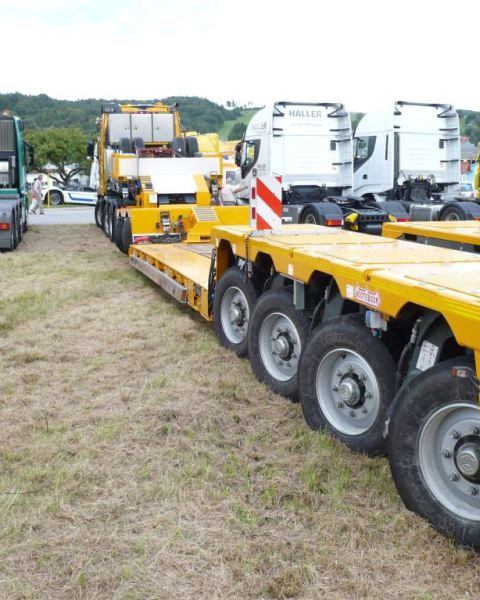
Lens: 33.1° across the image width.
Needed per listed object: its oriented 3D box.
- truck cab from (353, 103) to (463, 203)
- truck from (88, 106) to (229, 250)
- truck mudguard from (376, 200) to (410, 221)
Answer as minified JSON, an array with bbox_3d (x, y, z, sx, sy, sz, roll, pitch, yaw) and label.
[{"bbox_3d":[4.777,-4.215,24.138,2.540,3.070,2.500,-5,10,-29],"label":"truck cab"},{"bbox_3d":[-2.899,-4.004,24.999,2.600,4.000,8.400,-2,9,-13],"label":"truck"},{"bbox_3d":[3.864,-2.270,21.120,0.620,0.600,1.200,-3,9,-22],"label":"truck mudguard"}]

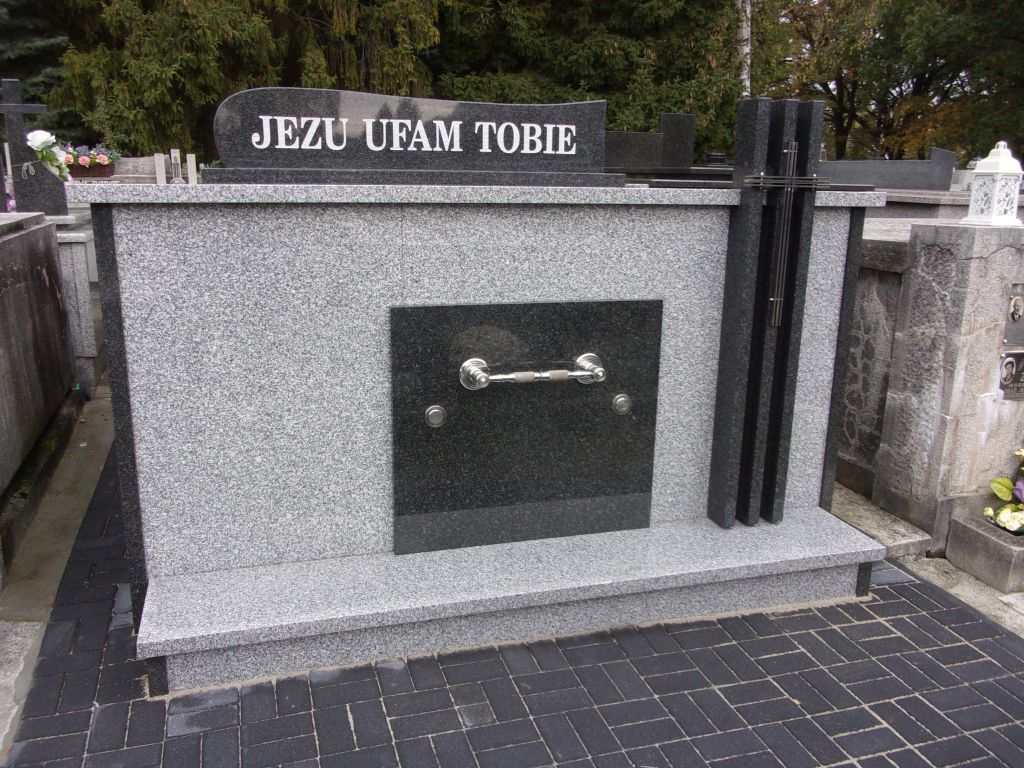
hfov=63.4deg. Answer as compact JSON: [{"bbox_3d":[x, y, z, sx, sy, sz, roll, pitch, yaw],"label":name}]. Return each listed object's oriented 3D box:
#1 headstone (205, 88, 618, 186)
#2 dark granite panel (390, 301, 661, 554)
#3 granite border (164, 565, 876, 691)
[{"bbox_3d":[-0.307,-0.831,2.843,1.430,0.301,0.200,-3,15,-16],"label":"headstone"},{"bbox_3d":[0.063,0.149,3.074,1.018,0.907,0.040,-3,15,-16],"label":"dark granite panel"},{"bbox_3d":[0.135,0.804,2.879,2.474,0.150,0.060,-3,15,-16],"label":"granite border"}]

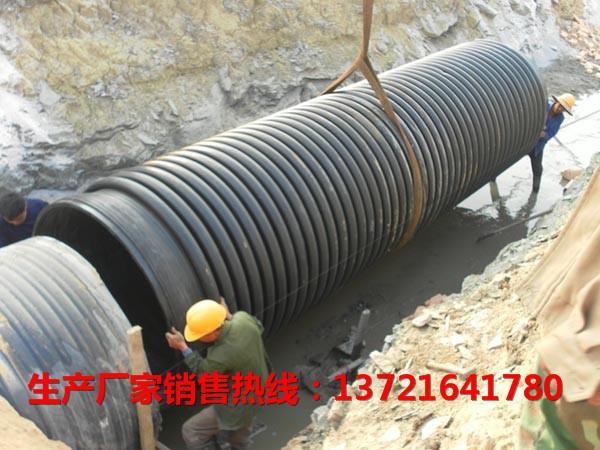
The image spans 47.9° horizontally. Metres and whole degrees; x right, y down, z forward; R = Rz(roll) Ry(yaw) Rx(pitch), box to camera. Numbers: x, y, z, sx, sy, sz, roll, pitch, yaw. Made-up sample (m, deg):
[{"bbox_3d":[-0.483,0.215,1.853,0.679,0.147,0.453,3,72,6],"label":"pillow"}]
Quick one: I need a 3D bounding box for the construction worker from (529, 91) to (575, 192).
[{"bbox_3d":[3.323,-1.083,9.150,0.650,1.480,0.600,16,31,26],"label":"construction worker"}]

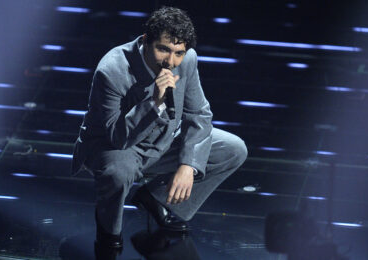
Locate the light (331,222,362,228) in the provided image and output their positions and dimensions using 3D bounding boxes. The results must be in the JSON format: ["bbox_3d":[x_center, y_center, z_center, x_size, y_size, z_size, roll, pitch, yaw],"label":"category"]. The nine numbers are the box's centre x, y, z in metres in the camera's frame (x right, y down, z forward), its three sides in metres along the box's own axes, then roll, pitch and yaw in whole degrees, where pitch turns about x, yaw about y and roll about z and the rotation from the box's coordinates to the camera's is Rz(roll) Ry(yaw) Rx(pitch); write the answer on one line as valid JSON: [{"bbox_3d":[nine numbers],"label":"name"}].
[{"bbox_3d":[0.662,0.389,17.658,0.120,0.025,0.030,4,22,11],"label":"light"}]

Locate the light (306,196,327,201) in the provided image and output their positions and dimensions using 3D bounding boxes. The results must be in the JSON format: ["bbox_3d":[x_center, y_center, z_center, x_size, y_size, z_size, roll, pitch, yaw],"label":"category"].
[{"bbox_3d":[0.548,0.283,17.920,0.088,0.025,0.030,4,22,11],"label":"light"}]

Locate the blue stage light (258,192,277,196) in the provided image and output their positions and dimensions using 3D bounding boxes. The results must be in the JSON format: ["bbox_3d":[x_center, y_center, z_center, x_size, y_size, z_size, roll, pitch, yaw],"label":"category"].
[{"bbox_3d":[0.346,0.267,17.959,0.080,0.025,0.030,4,22,11],"label":"blue stage light"}]

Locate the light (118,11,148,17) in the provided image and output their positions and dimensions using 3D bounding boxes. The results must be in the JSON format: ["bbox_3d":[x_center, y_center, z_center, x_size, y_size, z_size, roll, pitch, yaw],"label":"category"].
[{"bbox_3d":[-0.237,-0.536,19.949,0.137,0.025,0.030,5,22,12],"label":"light"}]

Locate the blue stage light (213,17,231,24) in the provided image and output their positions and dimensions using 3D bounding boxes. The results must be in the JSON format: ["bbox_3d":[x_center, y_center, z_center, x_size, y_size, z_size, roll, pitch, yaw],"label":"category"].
[{"bbox_3d":[0.176,-0.502,19.864,0.080,0.025,0.030,5,22,12],"label":"blue stage light"}]

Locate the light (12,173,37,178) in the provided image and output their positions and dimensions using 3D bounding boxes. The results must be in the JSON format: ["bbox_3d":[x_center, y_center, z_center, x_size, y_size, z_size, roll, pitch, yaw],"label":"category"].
[{"bbox_3d":[-0.668,0.191,18.149,0.108,0.025,0.030,4,22,11],"label":"light"}]

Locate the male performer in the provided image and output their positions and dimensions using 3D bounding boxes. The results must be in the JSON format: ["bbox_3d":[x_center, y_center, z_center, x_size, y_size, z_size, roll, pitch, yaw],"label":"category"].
[{"bbox_3d":[-0.135,-0.078,17.454,0.660,1.020,0.680,-12,25,-28],"label":"male performer"}]

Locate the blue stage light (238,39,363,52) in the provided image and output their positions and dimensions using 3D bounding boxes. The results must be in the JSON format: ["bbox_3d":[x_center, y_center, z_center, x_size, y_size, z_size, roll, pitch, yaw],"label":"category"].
[{"bbox_3d":[0.517,-0.382,19.566,0.575,0.025,0.030,5,22,12],"label":"blue stage light"}]

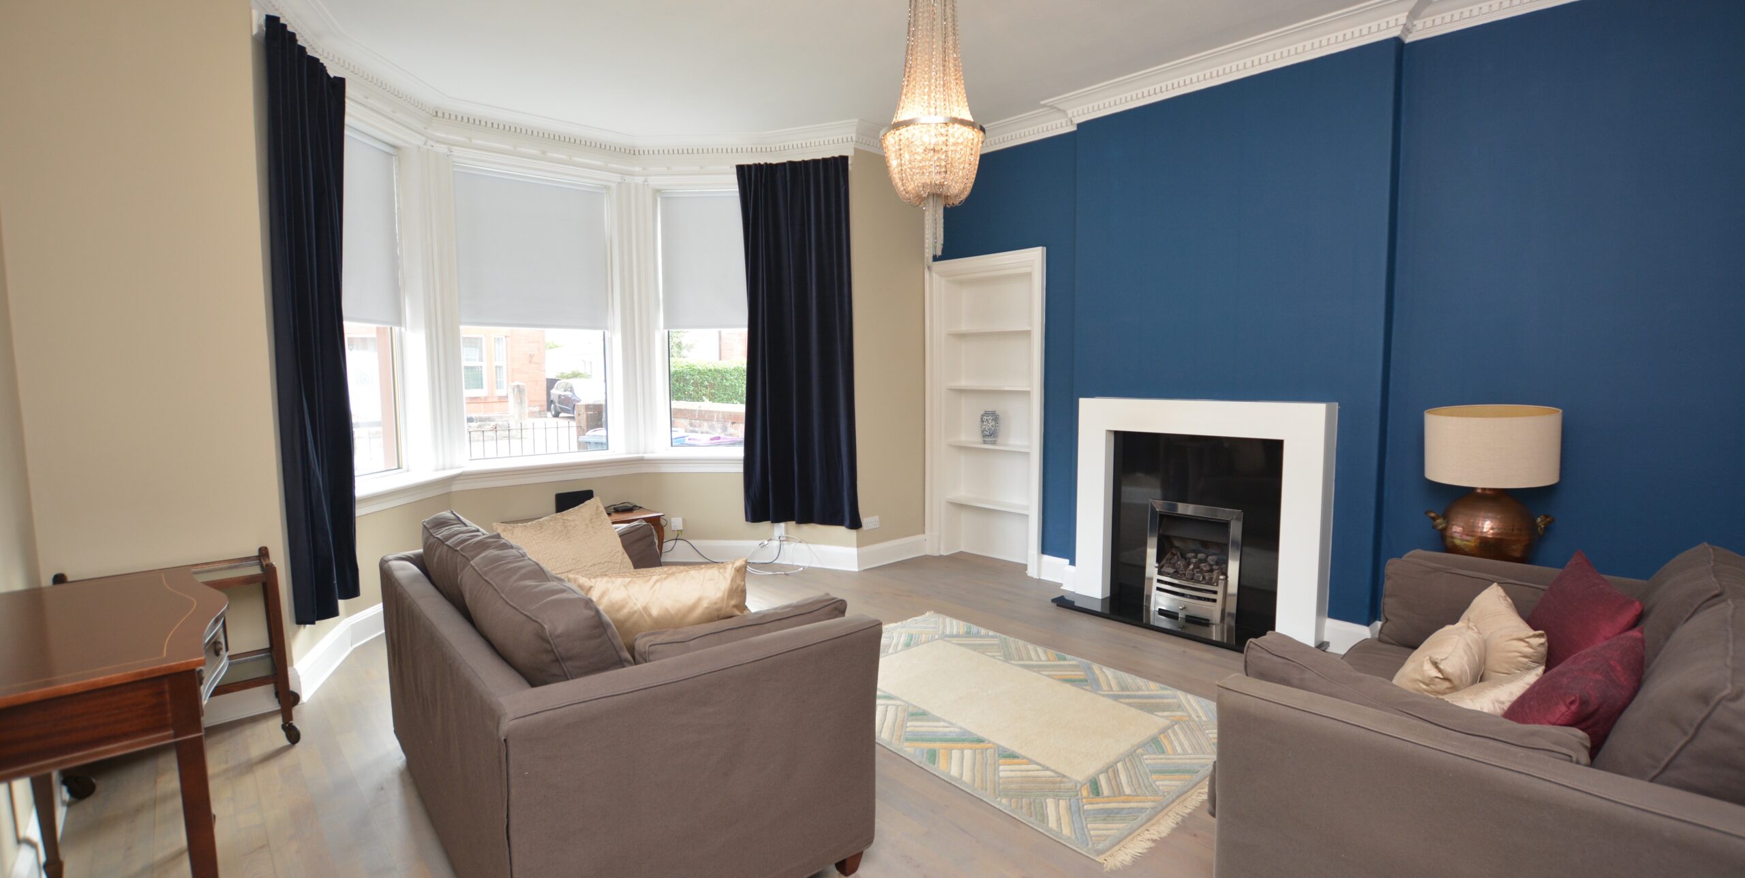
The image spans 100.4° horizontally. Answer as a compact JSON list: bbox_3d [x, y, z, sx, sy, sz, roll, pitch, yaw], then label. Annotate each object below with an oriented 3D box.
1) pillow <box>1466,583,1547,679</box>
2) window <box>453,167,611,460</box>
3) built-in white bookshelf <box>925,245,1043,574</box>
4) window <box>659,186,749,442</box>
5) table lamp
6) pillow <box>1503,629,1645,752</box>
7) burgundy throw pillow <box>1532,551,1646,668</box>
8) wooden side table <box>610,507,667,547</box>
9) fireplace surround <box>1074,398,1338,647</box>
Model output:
[{"bbox_3d":[1.502,0.511,1.790,0.140,0.350,0.360,32,16,19],"label":"pillow"},{"bbox_3d":[-2.187,-0.786,4.773,0.932,1.819,0.120,-4,6,-38],"label":"window"},{"bbox_3d":[0.829,-0.180,5.058,0.921,2.111,0.280,4,6,42],"label":"built-in white bookshelf"},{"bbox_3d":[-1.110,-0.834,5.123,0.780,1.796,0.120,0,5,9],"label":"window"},{"bbox_3d":[2.346,0.185,2.750,0.390,0.610,0.390,-4,6,-42],"label":"table lamp"},{"bbox_3d":[1.429,0.537,1.520,0.390,0.380,0.150,-4,44,-42],"label":"pillow"},{"bbox_3d":[1.774,0.511,1.859,0.150,0.420,0.420,25,23,25],"label":"burgundy throw pillow"},{"bbox_3d":[-1.788,0.741,4.582,0.460,0.470,0.840,4,7,44],"label":"wooden side table"},{"bbox_3d":[1.732,0.380,3.948,1.265,1.176,0.170,4,7,44],"label":"fireplace surround"}]

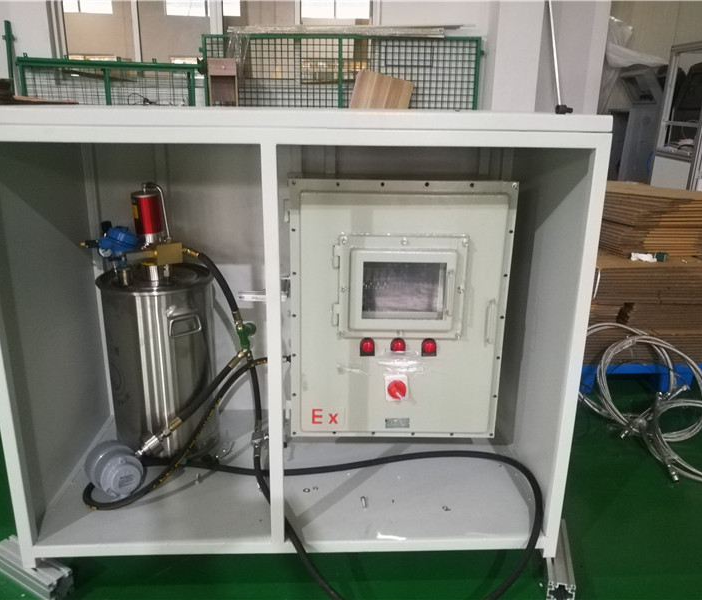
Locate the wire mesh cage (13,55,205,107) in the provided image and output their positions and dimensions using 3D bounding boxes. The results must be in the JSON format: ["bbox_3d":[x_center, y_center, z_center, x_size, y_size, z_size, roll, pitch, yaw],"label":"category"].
[{"bbox_3d":[-1.610,-0.807,4.248,1.095,1.594,0.450,-7,18,-24],"label":"wire mesh cage"}]

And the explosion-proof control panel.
[{"bbox_3d":[0.143,0.030,1.907,0.664,0.821,0.264,0,17,-3],"label":"explosion-proof control panel"}]

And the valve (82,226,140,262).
[{"bbox_3d":[-0.796,-0.188,1.998,0.165,0.110,0.100,-3,17,-12],"label":"valve"}]

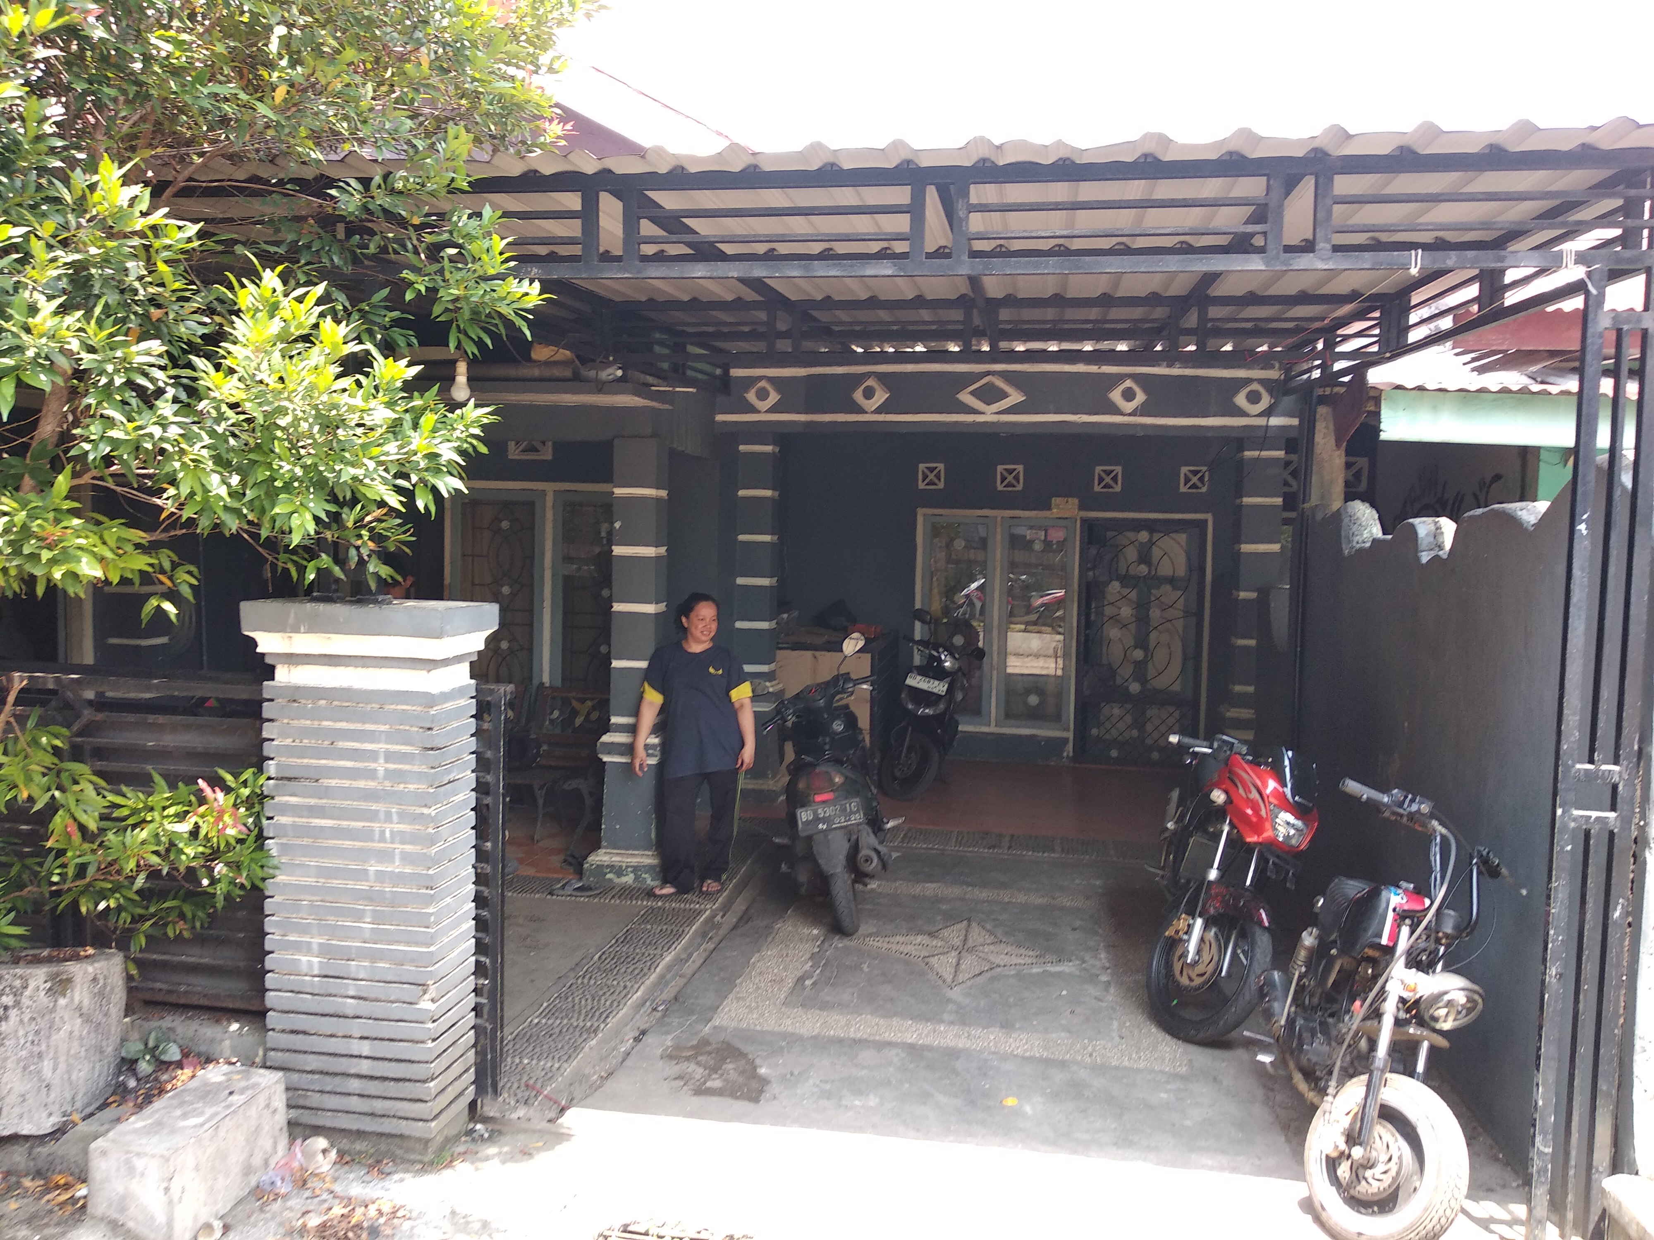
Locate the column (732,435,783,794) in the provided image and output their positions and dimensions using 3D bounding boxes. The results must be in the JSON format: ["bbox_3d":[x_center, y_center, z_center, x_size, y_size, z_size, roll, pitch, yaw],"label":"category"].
[{"bbox_3d":[-0.458,0.004,8.084,0.360,2.382,0.360,2,3,8],"label":"column"}]

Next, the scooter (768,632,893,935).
[{"bbox_3d":[0.057,0.738,6.086,0.700,1.200,1.880,2,3,3],"label":"scooter"}]

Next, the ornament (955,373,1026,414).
[{"bbox_3d":[1.030,-1.408,7.771,0.433,0.243,0.050,2,4,10],"label":"ornament"}]

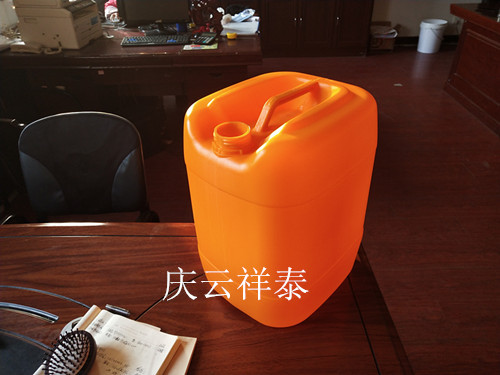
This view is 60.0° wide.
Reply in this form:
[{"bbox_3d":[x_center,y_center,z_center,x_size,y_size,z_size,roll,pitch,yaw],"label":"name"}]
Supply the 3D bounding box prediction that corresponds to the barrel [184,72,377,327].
[{"bbox_3d":[0.058,0.017,0.815,0.268,0.394,0.301,24,40,36],"label":"barrel"}]

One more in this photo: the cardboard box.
[{"bbox_3d":[1.553,-1.790,5.162,0.337,0.290,0.250,-1,33,2],"label":"cardboard box"}]

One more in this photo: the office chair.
[{"bbox_3d":[-0.557,0.242,1.607,0.590,0.910,0.600,-4,33,-2],"label":"office chair"}]

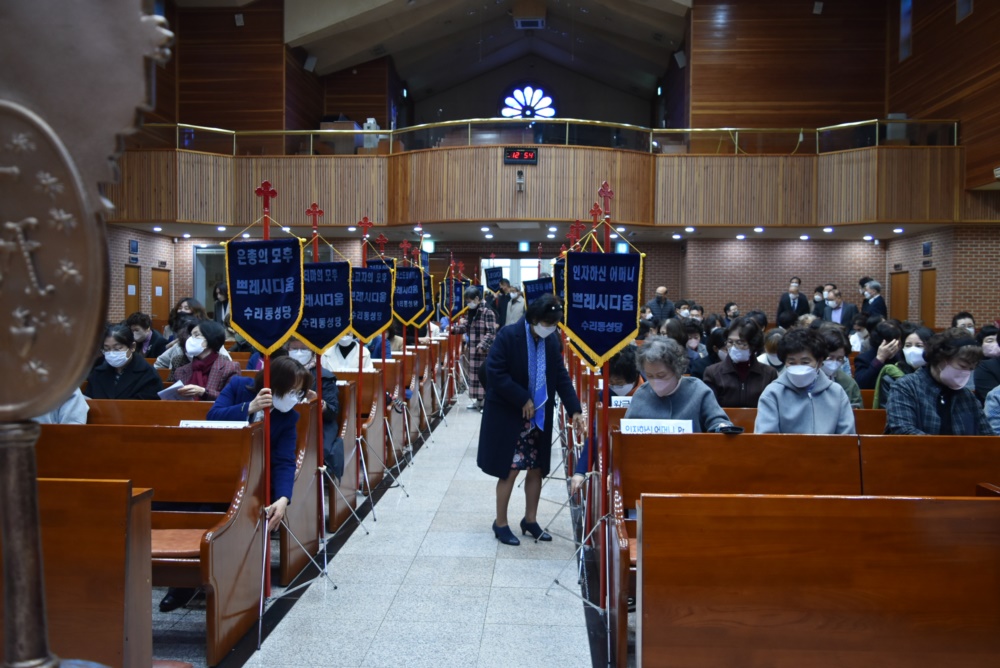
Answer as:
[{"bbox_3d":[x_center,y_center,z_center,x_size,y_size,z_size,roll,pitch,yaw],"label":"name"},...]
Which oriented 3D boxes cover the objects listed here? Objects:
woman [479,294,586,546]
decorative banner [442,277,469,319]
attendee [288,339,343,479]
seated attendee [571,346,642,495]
[{"bbox_3d":[0.189,0.501,4.495,0.620,1.480,0.500,-2,3,-32],"label":"woman"},{"bbox_3d":[-0.652,-0.501,10.640,0.350,0.550,0.060,0,3,3],"label":"decorative banner"},{"bbox_3d":[-1.208,0.580,4.613,0.520,1.280,0.760,0,3,-3],"label":"attendee"},{"bbox_3d":[0.685,0.644,4.303,0.580,1.180,0.750,1,3,11],"label":"seated attendee"}]

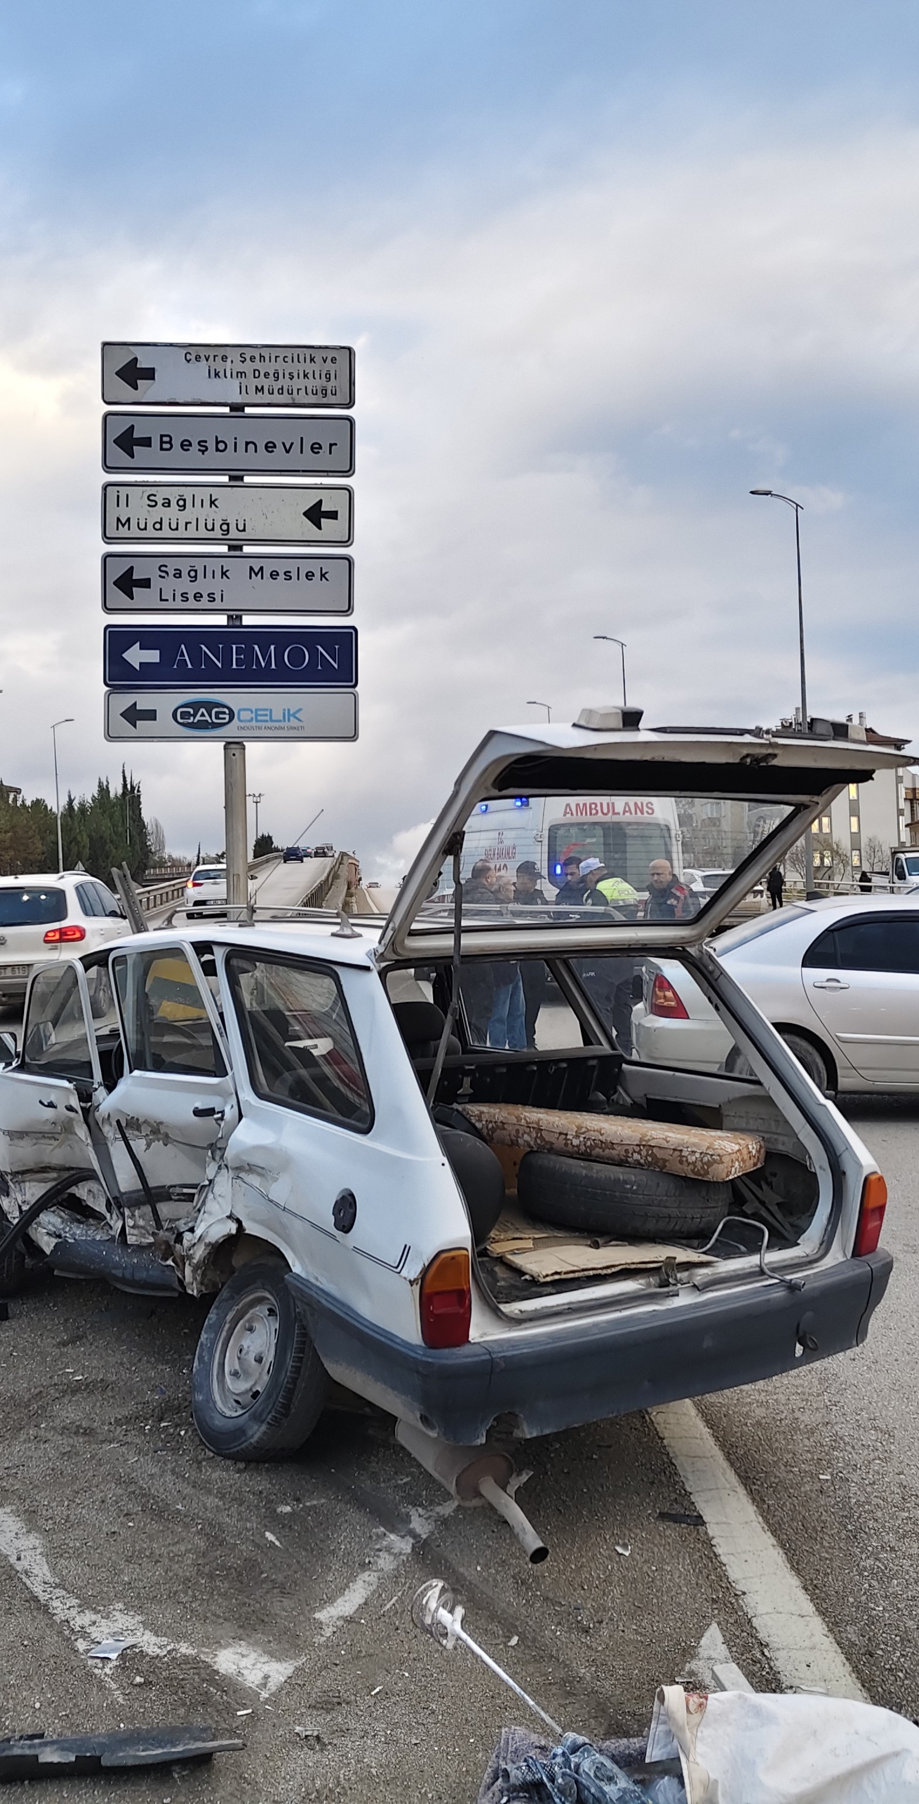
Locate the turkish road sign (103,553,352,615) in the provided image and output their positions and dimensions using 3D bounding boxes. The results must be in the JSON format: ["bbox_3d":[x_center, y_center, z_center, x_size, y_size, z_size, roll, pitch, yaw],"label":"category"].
[{"bbox_3d":[-1.447,-1.983,10.400,1.585,0.388,0.040,-1,-2,-3],"label":"turkish road sign"}]

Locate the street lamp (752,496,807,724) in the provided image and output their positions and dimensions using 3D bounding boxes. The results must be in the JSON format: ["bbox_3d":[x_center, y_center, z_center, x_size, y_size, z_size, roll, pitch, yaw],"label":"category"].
[{"bbox_3d":[8.678,-5.183,45.194,1.500,11.800,0.350,-1,-2,-4],"label":"street lamp"}]

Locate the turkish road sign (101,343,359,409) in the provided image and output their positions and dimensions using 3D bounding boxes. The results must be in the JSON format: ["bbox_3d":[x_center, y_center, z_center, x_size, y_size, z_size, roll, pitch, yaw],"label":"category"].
[{"bbox_3d":[-1.750,-3.982,12.600,1.920,0.490,0.050,-1,-2,-6],"label":"turkish road sign"}]

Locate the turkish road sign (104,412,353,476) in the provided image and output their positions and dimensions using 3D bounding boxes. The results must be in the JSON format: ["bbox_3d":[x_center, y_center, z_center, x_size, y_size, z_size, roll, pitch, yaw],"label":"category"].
[{"bbox_3d":[-1.446,-2.862,10.430,1.590,0.392,0.040,-1,-2,-3],"label":"turkish road sign"}]

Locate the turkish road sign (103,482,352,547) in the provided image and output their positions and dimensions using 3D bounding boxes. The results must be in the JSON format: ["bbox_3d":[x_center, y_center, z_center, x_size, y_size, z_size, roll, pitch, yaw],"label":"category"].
[{"bbox_3d":[-1.450,-2.425,10.420,1.585,0.395,0.040,-1,-2,-3],"label":"turkish road sign"}]

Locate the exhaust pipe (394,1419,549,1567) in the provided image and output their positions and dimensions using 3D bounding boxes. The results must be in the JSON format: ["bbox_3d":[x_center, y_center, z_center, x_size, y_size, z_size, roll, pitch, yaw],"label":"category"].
[{"bbox_3d":[0.044,1.433,4.100,0.160,0.180,0.570,0,19,-33],"label":"exhaust pipe"}]

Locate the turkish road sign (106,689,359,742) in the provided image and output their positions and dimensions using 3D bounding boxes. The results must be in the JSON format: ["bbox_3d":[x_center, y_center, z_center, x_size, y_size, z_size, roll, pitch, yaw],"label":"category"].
[{"bbox_3d":[-1.711,-1.397,12.500,1.910,0.390,0.050,-1,-2,-6],"label":"turkish road sign"}]

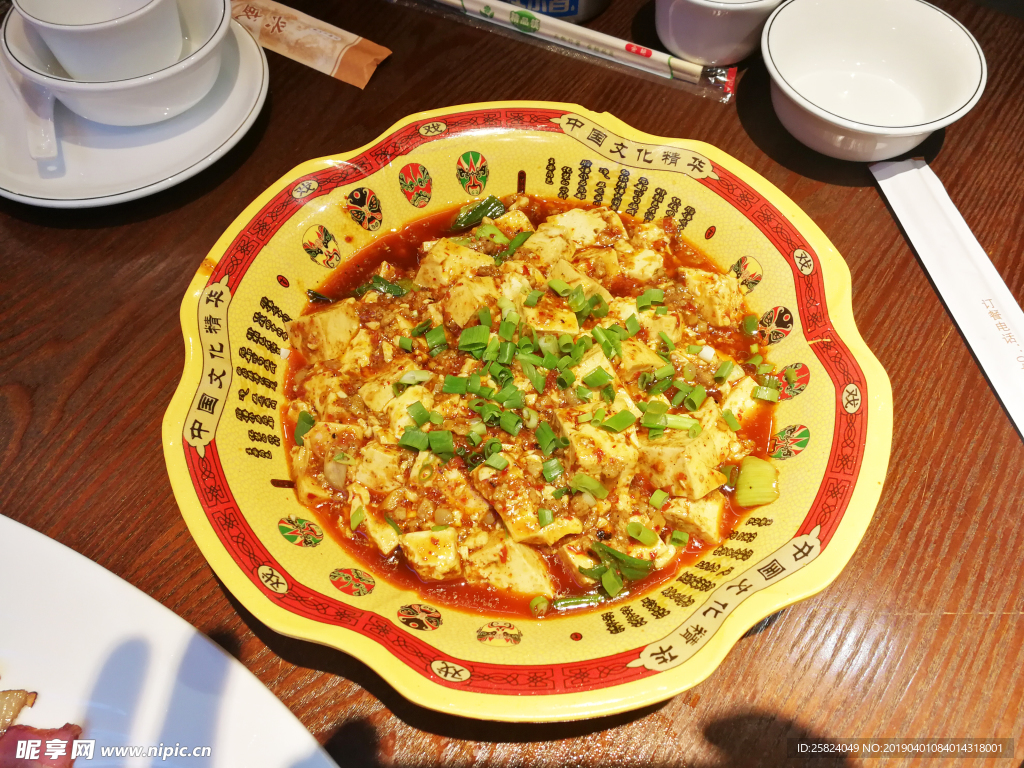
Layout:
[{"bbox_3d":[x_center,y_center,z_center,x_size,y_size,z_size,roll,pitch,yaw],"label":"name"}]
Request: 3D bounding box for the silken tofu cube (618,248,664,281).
[{"bbox_3d":[0.057,-0.053,0.354,0.018,0.014,0.014,0,64,0],"label":"silken tofu cube"}]

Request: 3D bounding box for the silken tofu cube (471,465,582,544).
[{"bbox_3d":[0.005,0.042,0.291,0.025,0.015,0.026,-21,73,-14],"label":"silken tofu cube"}]

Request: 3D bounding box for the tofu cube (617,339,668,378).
[{"bbox_3d":[0.051,-0.006,0.317,0.015,0.015,0.017,-9,43,-3],"label":"tofu cube"}]

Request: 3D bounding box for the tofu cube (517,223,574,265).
[{"bbox_3d":[0.015,-0.057,0.351,0.016,0.016,0.017,25,72,23],"label":"tofu cube"}]

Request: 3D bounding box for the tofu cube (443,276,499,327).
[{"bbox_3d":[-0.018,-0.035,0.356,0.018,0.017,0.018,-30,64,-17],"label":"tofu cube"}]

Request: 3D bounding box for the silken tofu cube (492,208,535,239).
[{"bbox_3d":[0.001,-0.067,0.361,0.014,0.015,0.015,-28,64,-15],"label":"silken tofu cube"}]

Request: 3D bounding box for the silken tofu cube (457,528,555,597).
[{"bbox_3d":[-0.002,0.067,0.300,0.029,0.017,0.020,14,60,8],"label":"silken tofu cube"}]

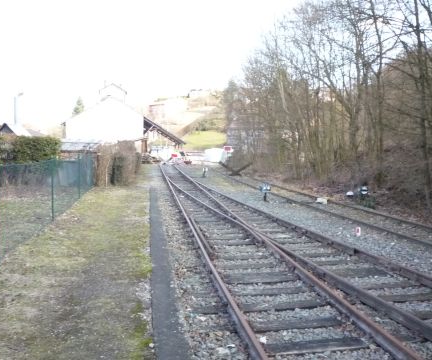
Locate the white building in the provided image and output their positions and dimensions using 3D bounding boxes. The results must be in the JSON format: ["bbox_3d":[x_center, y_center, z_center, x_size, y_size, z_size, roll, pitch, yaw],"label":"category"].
[{"bbox_3d":[-14.300,-7.100,59.000,9.700,9.100,10.500,0,4,-8],"label":"white building"}]

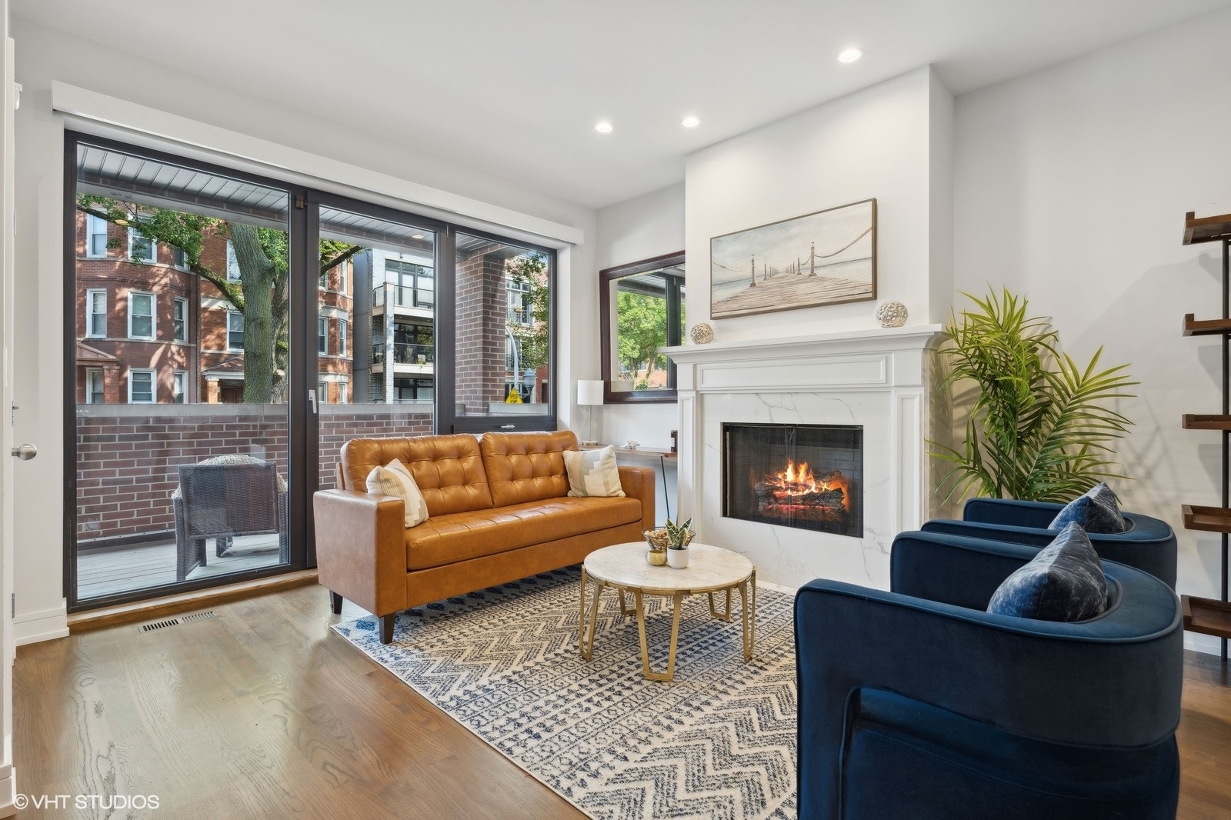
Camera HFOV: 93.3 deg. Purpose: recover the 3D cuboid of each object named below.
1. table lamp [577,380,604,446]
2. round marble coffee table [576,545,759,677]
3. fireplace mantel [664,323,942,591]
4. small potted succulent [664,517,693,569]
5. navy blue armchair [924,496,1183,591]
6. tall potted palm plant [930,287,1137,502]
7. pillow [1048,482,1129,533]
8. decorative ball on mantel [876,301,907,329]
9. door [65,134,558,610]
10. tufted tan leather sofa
[{"bbox_3d":[-0.209,0.023,4.922,0.218,0.557,0.218,0,0,0],"label":"table lamp"},{"bbox_3d":[0.235,0.897,2.720,0.810,0.367,0.810,0,0,0],"label":"round marble coffee table"},{"bbox_3d":[1.016,0.328,3.525,1.785,1.500,0.207,0,0,44],"label":"fireplace mantel"},{"bbox_3d":[0.284,0.601,2.664,0.126,0.225,0.126,0,0,0],"label":"small potted succulent"},{"bbox_3d":[1.398,0.718,1.894,0.610,0.730,0.720,0,0,44],"label":"navy blue armchair"},{"bbox_3d":[1.907,0.251,2.673,0.860,1.660,0.860,0,0,44],"label":"tall potted palm plant"},{"bbox_3d":[1.485,0.479,1.825,0.180,0.450,0.460,18,12,42],"label":"pillow"},{"bbox_3d":[1.460,-0.496,3.079,0.150,0.150,0.150,0,0,0],"label":"decorative ball on mantel"},{"bbox_3d":[-1.646,-0.208,4.051,0.100,2.414,3.183,0,0,44],"label":"door"},{"bbox_3d":[-0.685,0.614,3.628,0.828,0.927,1.962,0,0,44],"label":"tufted tan leather sofa"}]

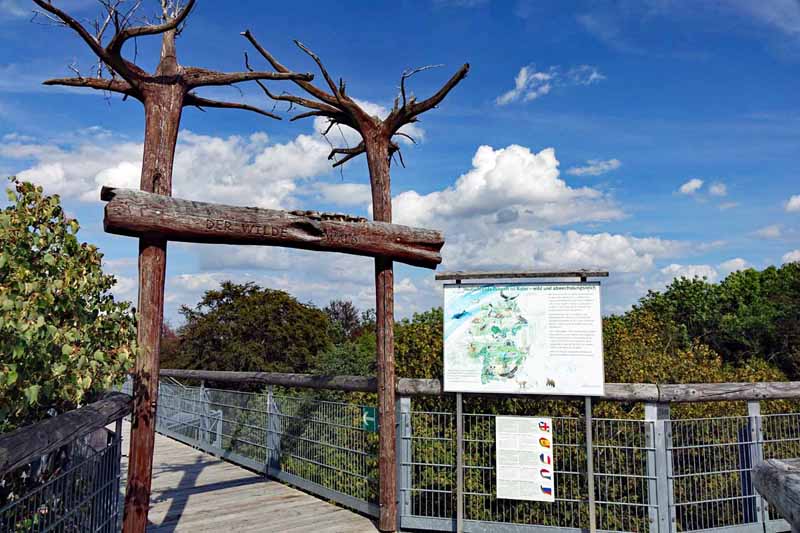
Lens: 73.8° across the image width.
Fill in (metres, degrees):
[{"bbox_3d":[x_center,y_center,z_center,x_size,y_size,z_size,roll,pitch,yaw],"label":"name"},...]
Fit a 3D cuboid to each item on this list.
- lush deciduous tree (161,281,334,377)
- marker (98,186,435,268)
[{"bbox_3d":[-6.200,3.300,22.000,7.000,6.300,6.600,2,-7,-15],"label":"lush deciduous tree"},{"bbox_3d":[-0.703,-0.232,3.740,2.380,0.290,0.280,5,-8,-36],"label":"marker"}]

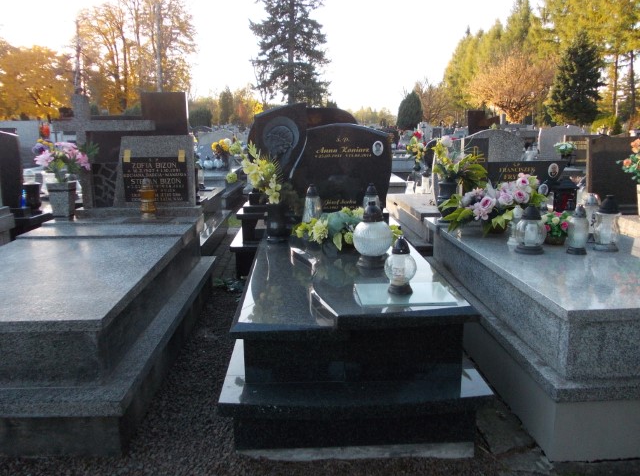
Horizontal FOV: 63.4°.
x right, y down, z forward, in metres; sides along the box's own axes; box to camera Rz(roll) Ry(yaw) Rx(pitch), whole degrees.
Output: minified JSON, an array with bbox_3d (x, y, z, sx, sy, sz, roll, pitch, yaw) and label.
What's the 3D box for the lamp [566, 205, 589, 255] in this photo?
[{"bbox_3d":[1.477,-0.051,2.963,0.126,0.278,0.126,-1,12,-2],"label":"lamp"}]

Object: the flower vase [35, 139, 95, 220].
[{"bbox_3d":[-1.808,-0.421,3.664,0.420,0.530,0.340,-1,13,-2],"label":"flower vase"}]

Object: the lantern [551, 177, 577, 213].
[{"bbox_3d":[1.947,-0.322,4.112,0.205,0.325,0.205,-1,12,-2],"label":"lantern"}]

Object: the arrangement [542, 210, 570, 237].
[{"bbox_3d":[1.325,-0.060,2.885,0.160,0.170,0.150,-1,13,-4],"label":"arrangement"}]

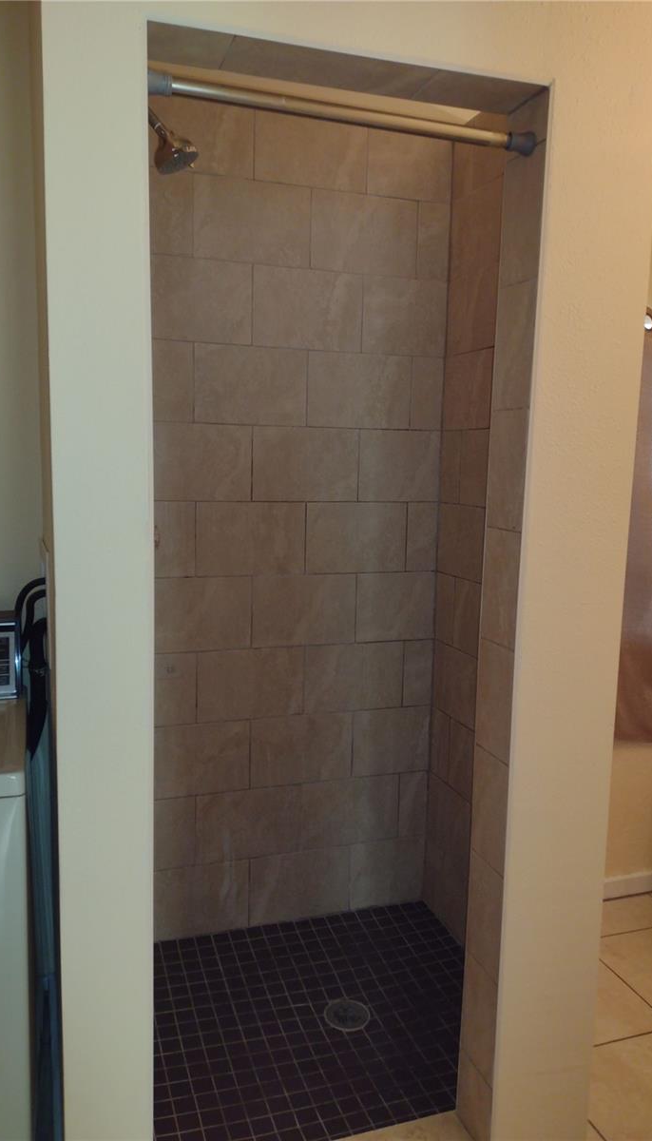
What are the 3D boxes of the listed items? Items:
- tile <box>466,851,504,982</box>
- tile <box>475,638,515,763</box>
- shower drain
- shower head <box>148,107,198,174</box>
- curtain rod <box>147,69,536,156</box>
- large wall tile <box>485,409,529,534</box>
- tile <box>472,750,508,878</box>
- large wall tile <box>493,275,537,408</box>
[{"bbox_3d":[0.296,0.632,1.626,0.009,0.201,0.112,-2,9,-19],"label":"tile"},{"bbox_3d":[0.303,0.231,1.567,0.009,0.201,0.112,-2,9,-19],"label":"tile"},{"bbox_3d":[0.052,1.099,2.199,0.110,0.008,0.110,1,8,0],"label":"shower drain"},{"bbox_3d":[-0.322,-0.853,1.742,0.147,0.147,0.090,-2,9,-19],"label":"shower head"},{"bbox_3d":[0.037,-0.672,1.314,0.605,0.034,0.034,-2,9,-19],"label":"curtain rod"},{"bbox_3d":[0.311,-0.170,1.507,0.009,0.201,0.112,-2,9,-19],"label":"large wall tile"},{"bbox_3d":[0.300,0.432,1.596,0.009,0.201,0.112,-2,9,-19],"label":"tile"},{"bbox_3d":[0.315,-0.371,1.478,0.009,0.201,0.112,-2,9,-19],"label":"large wall tile"}]

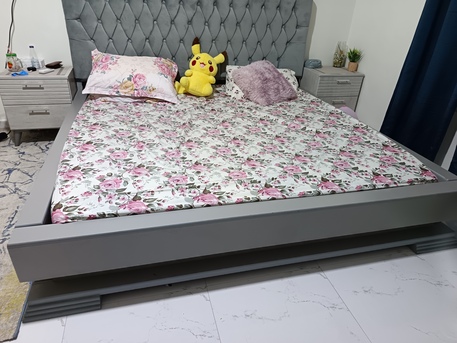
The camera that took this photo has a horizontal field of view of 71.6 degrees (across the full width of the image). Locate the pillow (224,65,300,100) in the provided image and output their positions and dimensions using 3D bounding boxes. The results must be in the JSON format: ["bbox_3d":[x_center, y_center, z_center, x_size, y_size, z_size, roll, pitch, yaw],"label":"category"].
[{"bbox_3d":[0.290,-0.790,2.830,0.659,0.135,0.464,3,40,-5],"label":"pillow"}]

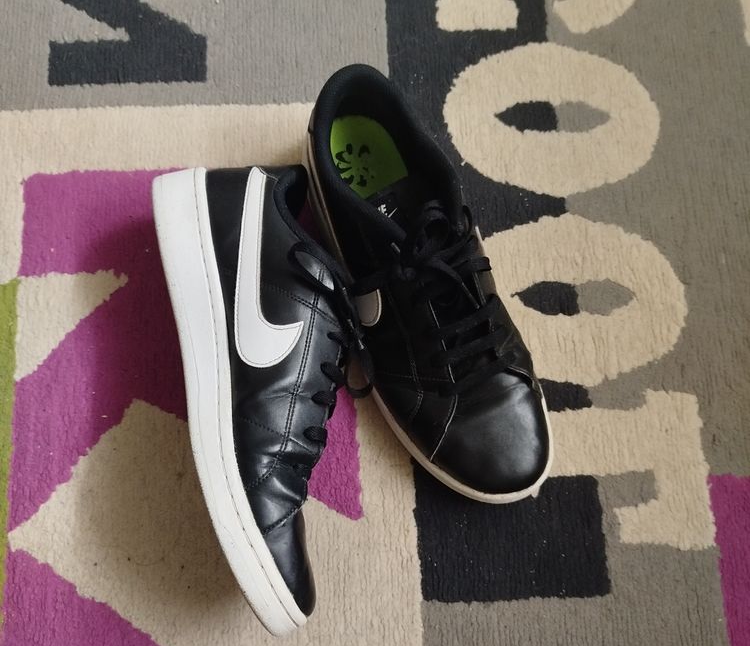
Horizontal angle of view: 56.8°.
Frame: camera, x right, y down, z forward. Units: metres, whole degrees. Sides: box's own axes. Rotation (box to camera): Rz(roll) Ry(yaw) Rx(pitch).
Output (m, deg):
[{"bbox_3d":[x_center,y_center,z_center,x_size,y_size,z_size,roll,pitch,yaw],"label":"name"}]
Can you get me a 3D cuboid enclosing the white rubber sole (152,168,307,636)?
[{"bbox_3d":[-0.089,0.038,0.422,0.043,0.108,0.294,-14,77,-8],"label":"white rubber sole"}]

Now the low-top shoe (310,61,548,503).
[{"bbox_3d":[0.037,-0.022,0.441,0.106,0.110,0.295,-21,81,-7],"label":"low-top shoe"}]

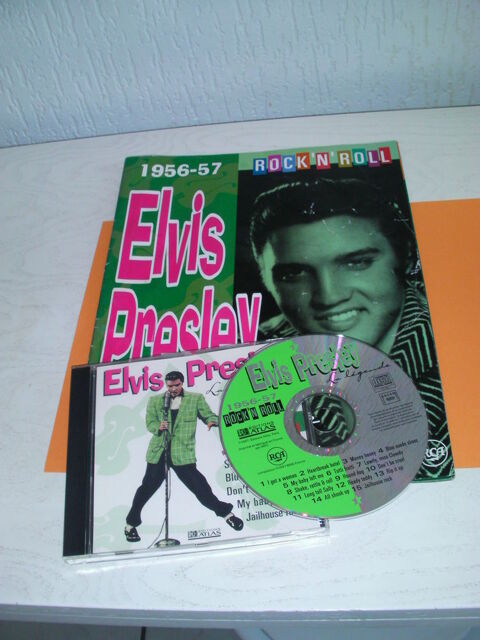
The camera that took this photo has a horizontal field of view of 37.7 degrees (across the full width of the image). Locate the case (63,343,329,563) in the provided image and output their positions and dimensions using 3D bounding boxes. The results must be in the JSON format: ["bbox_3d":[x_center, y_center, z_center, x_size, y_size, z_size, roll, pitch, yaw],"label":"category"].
[{"bbox_3d":[-0.029,0.073,0.413,0.142,0.010,0.124,-7,53,0],"label":"case"}]

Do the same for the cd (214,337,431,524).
[{"bbox_3d":[0.049,0.057,0.408,0.120,0.002,0.120,-2,53,2],"label":"cd"}]

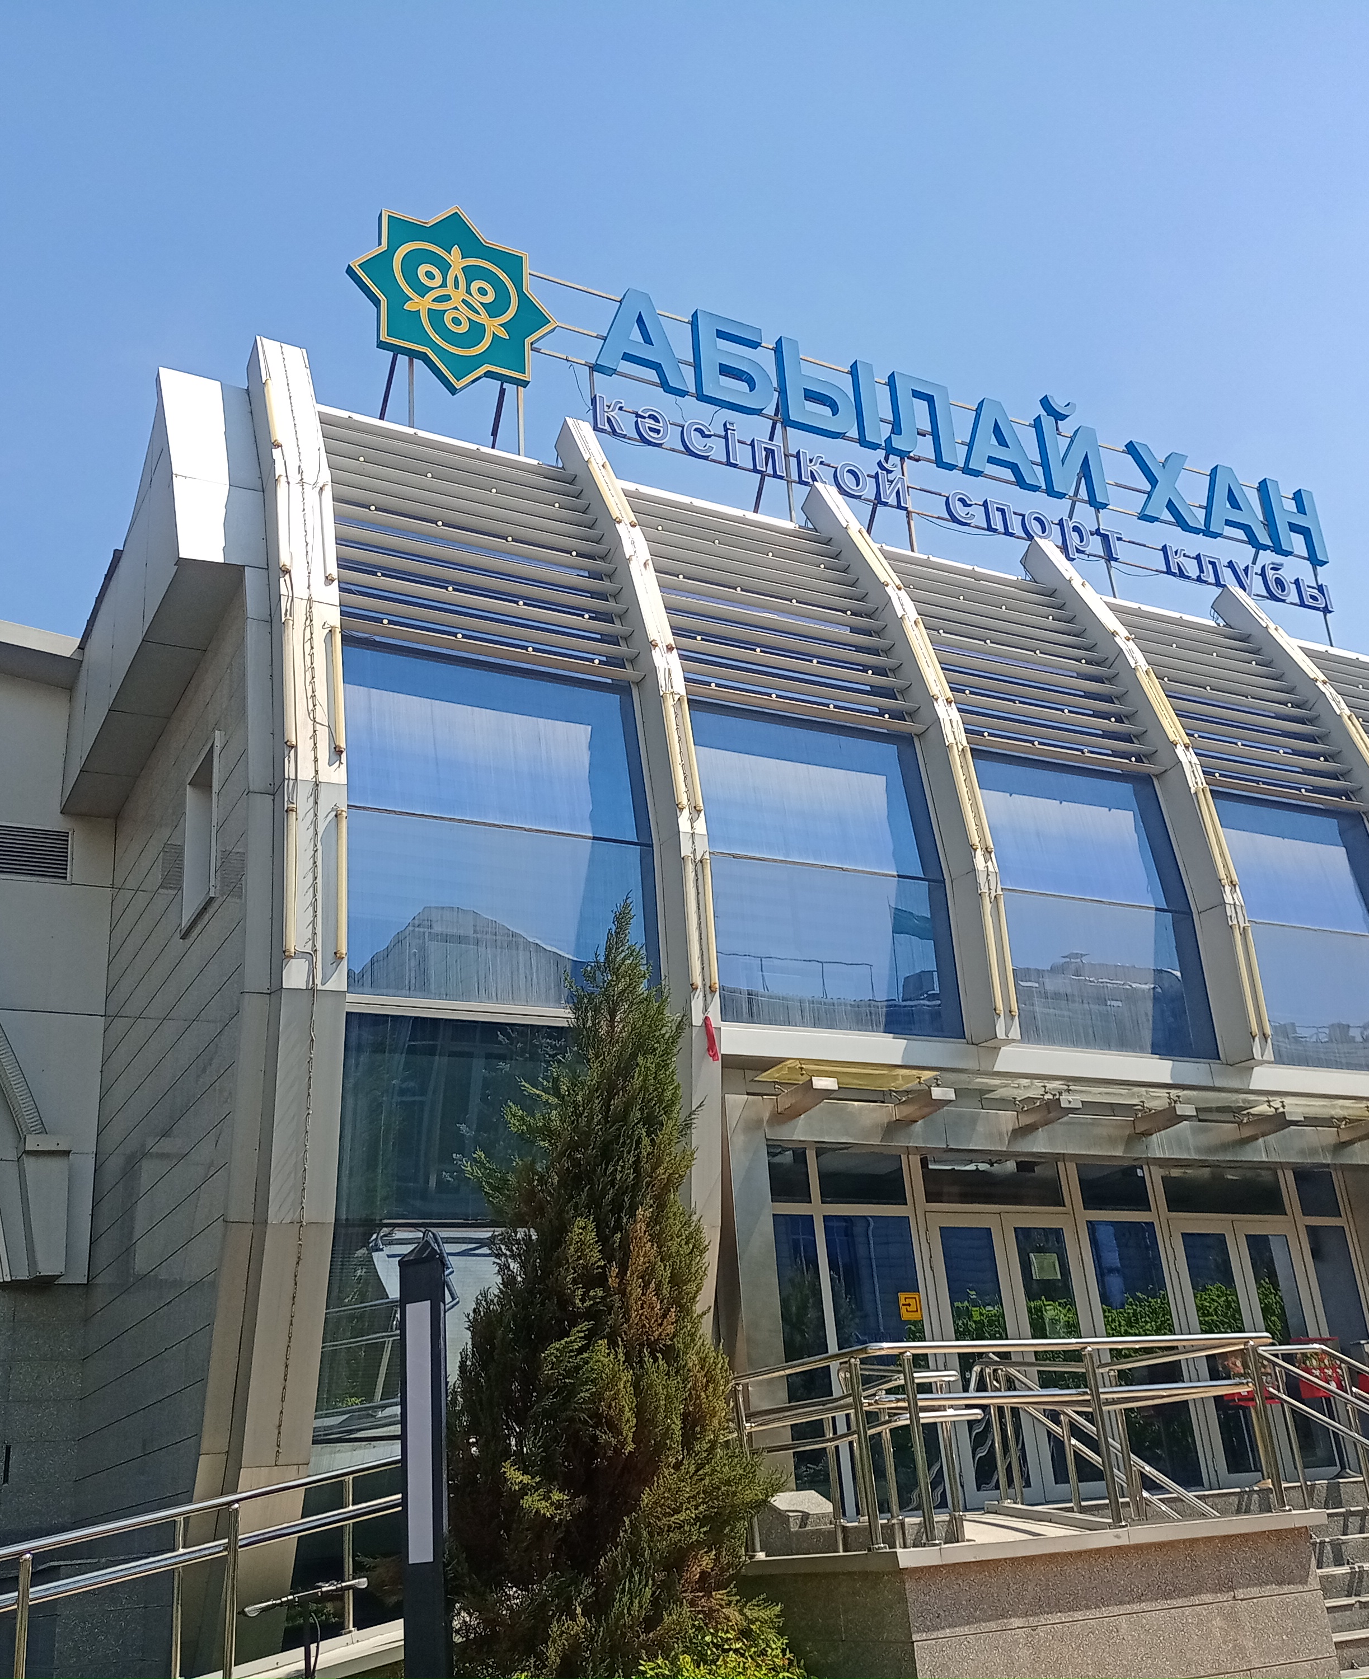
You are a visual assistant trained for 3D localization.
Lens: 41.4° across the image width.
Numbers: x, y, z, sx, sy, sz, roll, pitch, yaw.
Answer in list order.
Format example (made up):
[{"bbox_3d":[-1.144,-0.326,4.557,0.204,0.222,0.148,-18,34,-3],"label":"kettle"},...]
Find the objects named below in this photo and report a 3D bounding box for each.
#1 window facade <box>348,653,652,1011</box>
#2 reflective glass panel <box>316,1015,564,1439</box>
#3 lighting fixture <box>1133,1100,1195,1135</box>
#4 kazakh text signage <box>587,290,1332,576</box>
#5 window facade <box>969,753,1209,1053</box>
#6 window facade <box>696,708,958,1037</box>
[{"bbox_3d":[-1.351,-0.125,12.352,2.387,2.616,0.200,8,-26,-28],"label":"window facade"},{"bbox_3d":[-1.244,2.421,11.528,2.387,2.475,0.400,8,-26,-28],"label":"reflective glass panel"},{"bbox_3d":[3.642,2.126,13.710,0.195,0.105,0.460,8,-26,-28],"label":"lighting fixture"},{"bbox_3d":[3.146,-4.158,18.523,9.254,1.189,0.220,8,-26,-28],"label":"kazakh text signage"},{"bbox_3d":[3.219,0.480,14.813,2.387,2.616,0.200,8,-26,-28],"label":"window facade"},{"bbox_3d":[0.934,0.177,13.582,2.387,2.616,0.200,8,-26,-28],"label":"window facade"}]

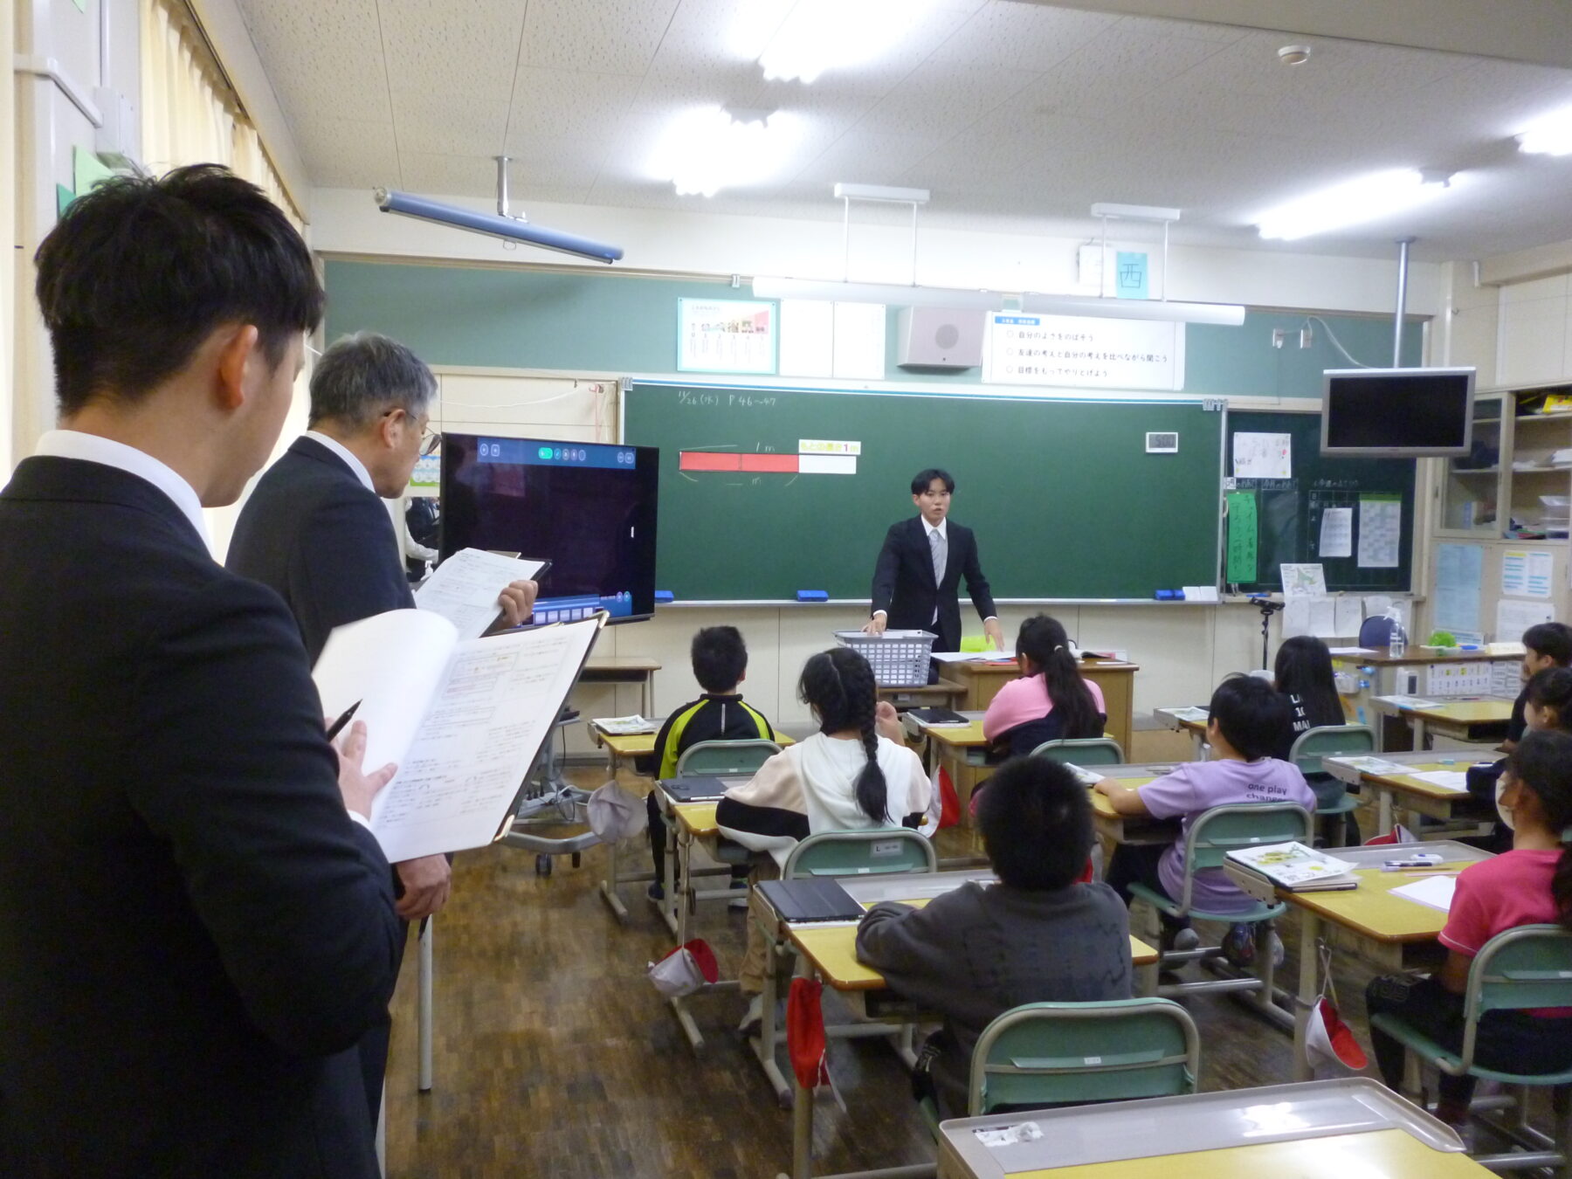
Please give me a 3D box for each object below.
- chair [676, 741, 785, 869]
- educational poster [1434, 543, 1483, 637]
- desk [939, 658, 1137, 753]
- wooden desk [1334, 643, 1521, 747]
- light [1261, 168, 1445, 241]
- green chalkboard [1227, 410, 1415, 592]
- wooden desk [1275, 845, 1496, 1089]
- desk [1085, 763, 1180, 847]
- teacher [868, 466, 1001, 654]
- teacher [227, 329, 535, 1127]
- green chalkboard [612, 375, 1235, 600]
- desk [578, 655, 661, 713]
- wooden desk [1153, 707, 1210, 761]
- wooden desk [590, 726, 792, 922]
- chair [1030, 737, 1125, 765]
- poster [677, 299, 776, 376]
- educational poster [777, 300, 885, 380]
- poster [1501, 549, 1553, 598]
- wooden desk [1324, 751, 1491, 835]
[{"bbox_3d":[-0.229,0.826,4.452,0.390,0.690,0.450,0,5,-15],"label":"chair"},{"bbox_3d":[4.097,-0.006,7.760,0.020,0.530,0.360,0,4,-13],"label":"educational poster"},{"bbox_3d":[1.096,0.679,5.861,0.840,0.700,0.560,0,4,-15],"label":"desk"},{"bbox_3d":[3.178,0.674,6.361,1.100,0.710,0.680,0,4,-18],"label":"wooden desk"},{"bbox_3d":[2.751,-1.872,6.277,0.210,0.100,1.240,0,5,-15],"label":"light"},{"bbox_3d":[3.300,-0.530,7.822,1.330,1.120,0.040,0,4,-13],"label":"green chalkboard"},{"bbox_3d":[1.373,0.929,2.789,0.630,0.585,0.580,0,4,-15],"label":"wooden desk"},{"bbox_3d":[1.189,0.922,3.990,0.700,0.620,0.580,0,5,-15],"label":"desk"},{"bbox_3d":[0.689,0.216,6.085,0.640,1.585,0.460,0,4,-15],"label":"teacher"},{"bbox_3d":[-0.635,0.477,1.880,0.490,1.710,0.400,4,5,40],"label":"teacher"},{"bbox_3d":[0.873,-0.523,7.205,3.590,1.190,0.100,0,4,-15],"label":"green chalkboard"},{"bbox_3d":[-0.969,0.679,6.440,0.650,0.630,0.410,0,4,-13],"label":"desk"},{"bbox_3d":[1.898,0.838,5.116,0.700,0.620,0.580,0,5,-15],"label":"wooden desk"},{"bbox_3d":[-0.357,0.830,4.722,0.670,0.600,0.560,0,4,-18],"label":"wooden desk"},{"bbox_3d":[0.933,0.790,4.488,0.370,0.645,0.430,0,4,-15],"label":"chair"},{"bbox_3d":[-0.310,-1.371,6.900,0.550,0.390,0.010,0,5,-15],"label":"poster"},{"bbox_3d":[0.267,-1.379,7.041,0.610,0.410,0.020,0,4,-13],"label":"educational poster"},{"bbox_3d":[4.296,-0.087,7.364,0.010,0.257,0.350,0,5,-15],"label":"poster"},{"bbox_3d":[2.235,0.906,4.245,0.670,0.600,0.560,0,4,-13],"label":"wooden desk"}]

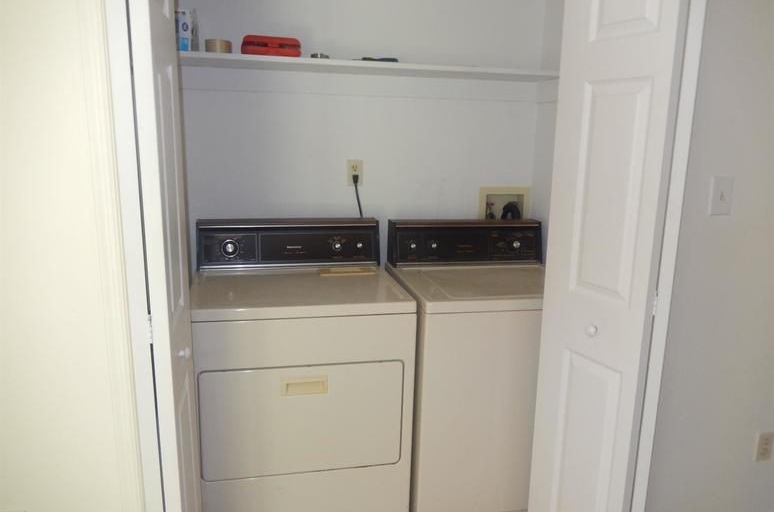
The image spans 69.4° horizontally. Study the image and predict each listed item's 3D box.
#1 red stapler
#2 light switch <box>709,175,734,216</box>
[{"bbox_3d":[-0.438,-0.791,2.108,0.215,0.069,0.110,-1,12,-12],"label":"red stapler"},{"bbox_3d":[1.028,-0.185,1.717,0.074,0.118,0.014,-1,12,-12],"label":"light switch"}]

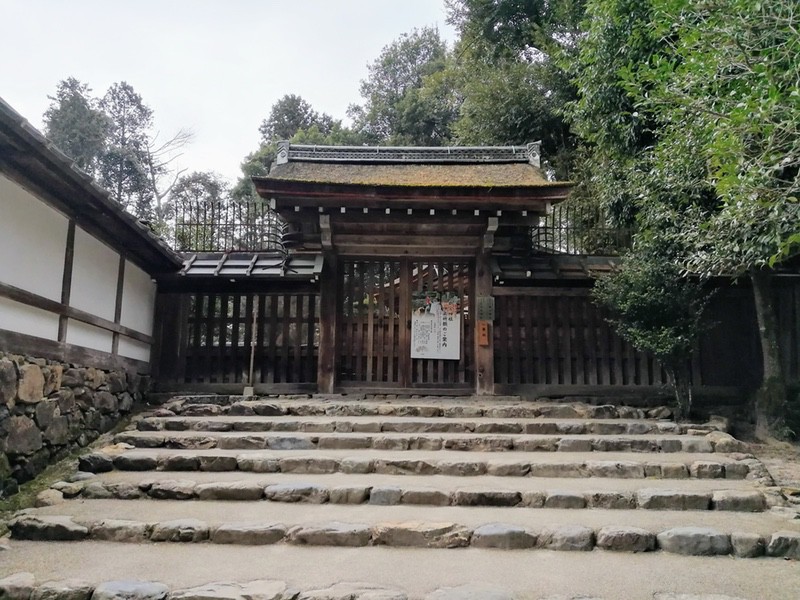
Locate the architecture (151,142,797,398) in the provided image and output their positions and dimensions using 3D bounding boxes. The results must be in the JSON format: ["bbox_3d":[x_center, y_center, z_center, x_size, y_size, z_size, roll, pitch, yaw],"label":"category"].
[{"bbox_3d":[1.250,-0.532,10.527,10.547,4.354,2.800,1,-8,0],"label":"architecture"}]

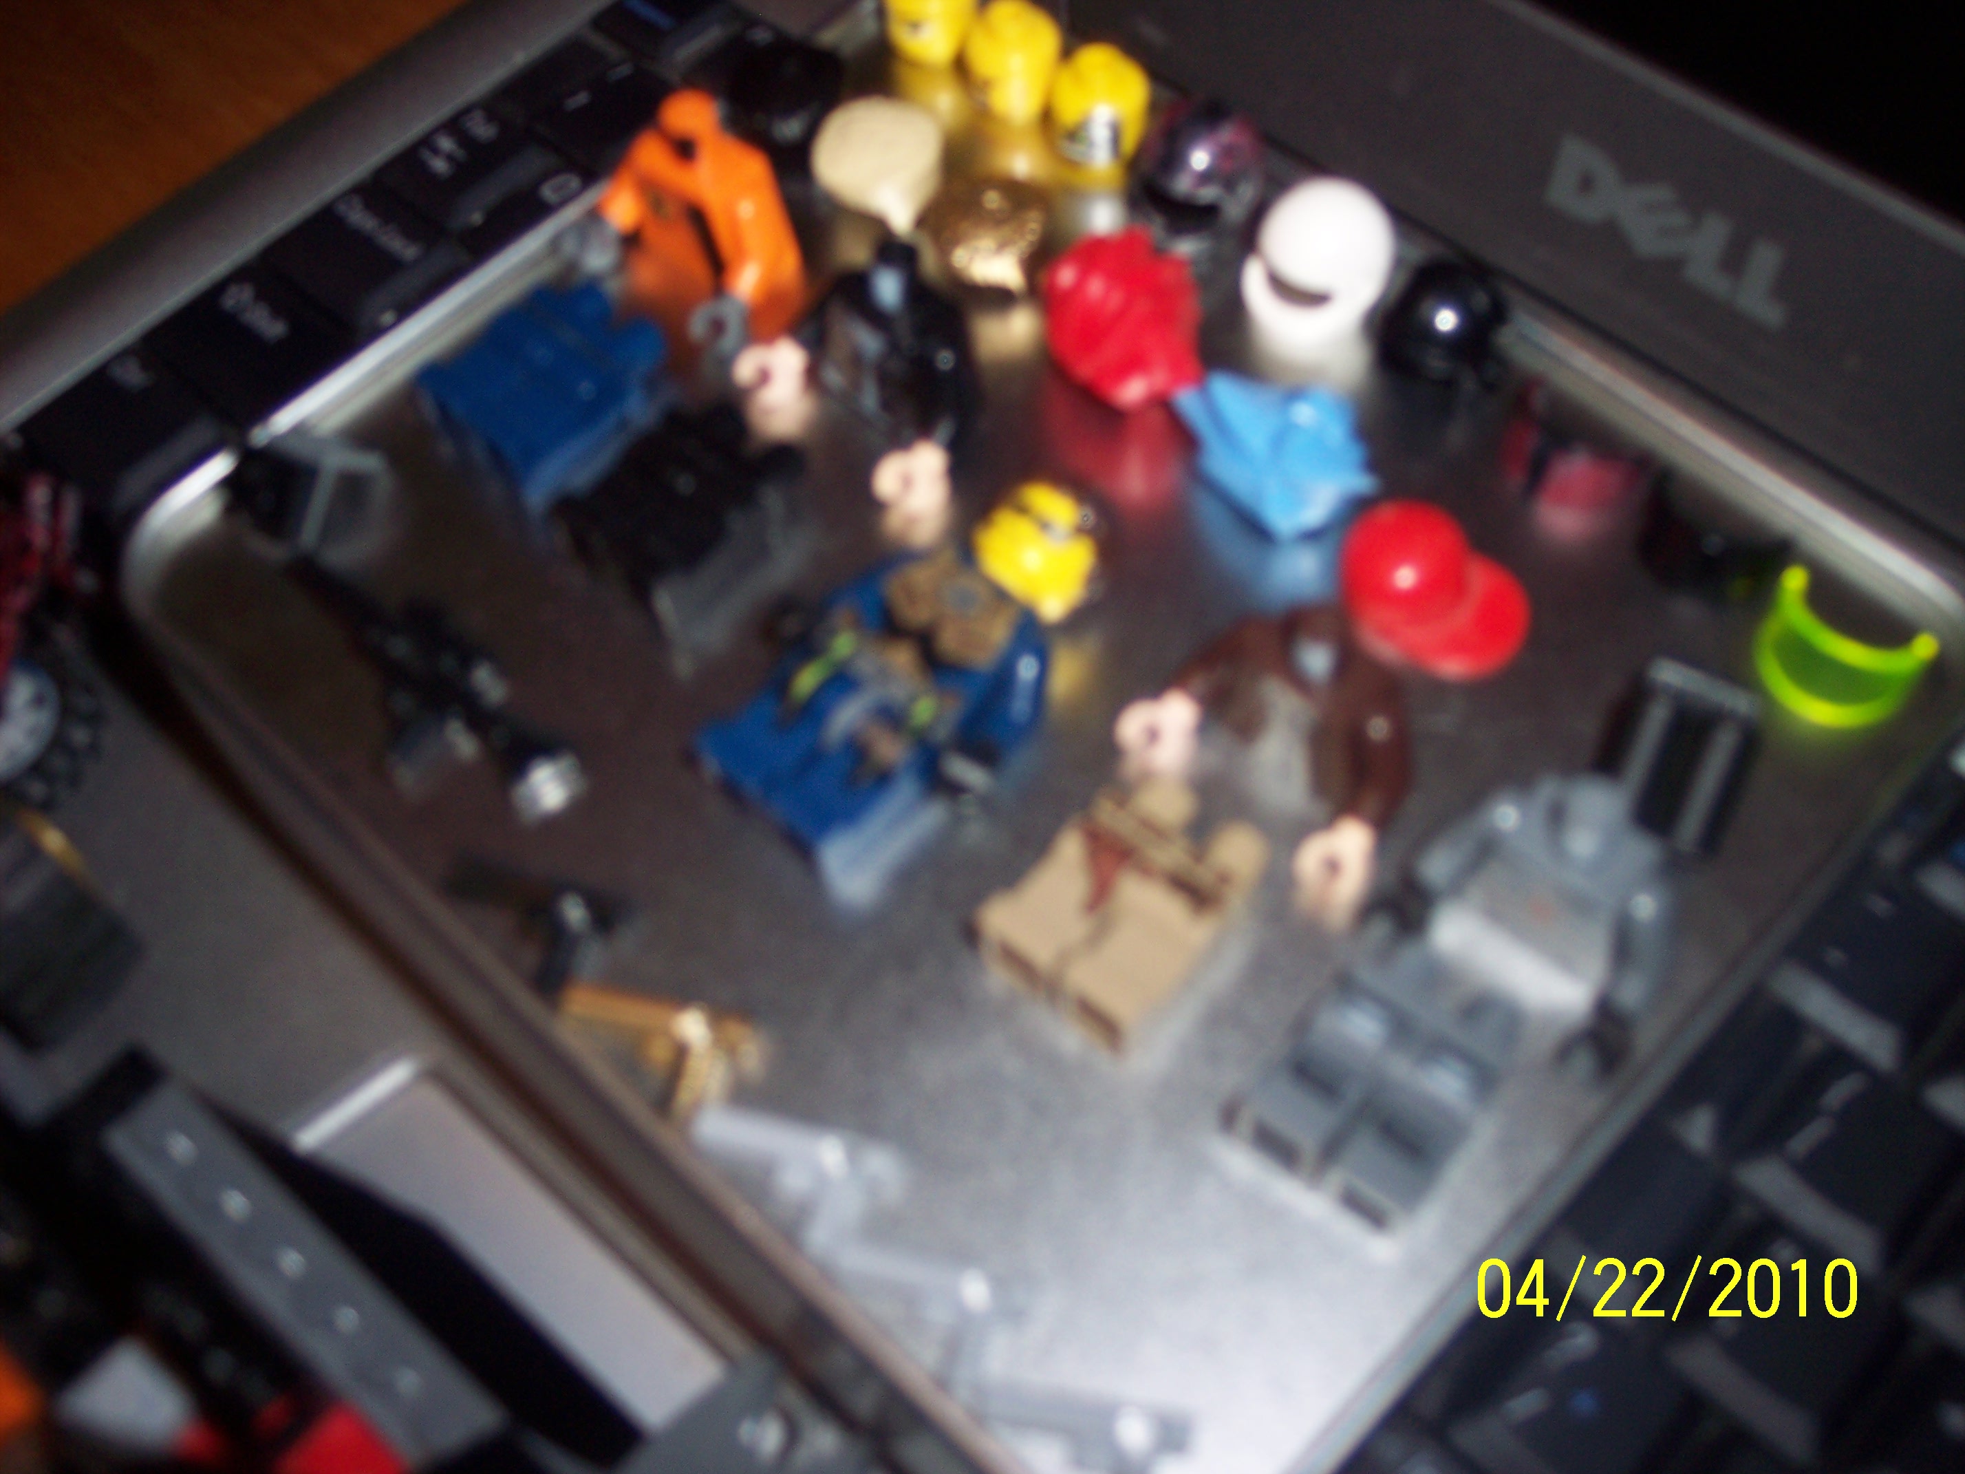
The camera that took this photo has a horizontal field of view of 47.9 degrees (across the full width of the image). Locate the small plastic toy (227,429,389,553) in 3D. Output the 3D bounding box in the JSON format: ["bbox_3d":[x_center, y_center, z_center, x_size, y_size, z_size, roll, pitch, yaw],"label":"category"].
[{"bbox_3d":[-0.065,-0.024,0.214,0.013,0.007,0.009,8,59,6],"label":"small plastic toy"}]

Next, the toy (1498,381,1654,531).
[{"bbox_3d":[0.058,-0.028,0.220,0.015,0.007,0.008,38,69,21],"label":"toy"}]

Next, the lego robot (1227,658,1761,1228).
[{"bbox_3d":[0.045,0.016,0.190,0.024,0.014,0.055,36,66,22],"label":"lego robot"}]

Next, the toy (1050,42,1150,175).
[{"bbox_3d":[0.012,-0.067,0.235,0.010,0.011,0.010,-1,59,1],"label":"toy"}]

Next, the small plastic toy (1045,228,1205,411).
[{"bbox_3d":[0.014,-0.043,0.227,0.015,0.012,0.015,-14,61,-5],"label":"small plastic toy"}]

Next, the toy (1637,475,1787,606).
[{"bbox_3d":[0.069,-0.018,0.214,0.015,0.007,0.008,36,68,20],"label":"toy"}]

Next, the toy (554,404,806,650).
[{"bbox_3d":[-0.030,-0.022,0.220,0.016,0.008,0.019,39,69,21],"label":"toy"}]

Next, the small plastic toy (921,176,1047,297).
[{"bbox_3d":[0.000,-0.051,0.227,0.012,0.009,0.011,12,60,9],"label":"small plastic toy"}]

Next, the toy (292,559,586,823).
[{"bbox_3d":[-0.054,-0.005,0.213,0.041,0.005,0.011,38,69,21],"label":"toy"}]

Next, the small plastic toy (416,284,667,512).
[{"bbox_3d":[-0.044,-0.037,0.230,0.016,0.009,0.021,37,67,22],"label":"small plastic toy"}]

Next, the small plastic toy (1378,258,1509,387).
[{"bbox_3d":[0.047,-0.042,0.226,0.013,0.011,0.013,-1,61,2],"label":"small plastic toy"}]

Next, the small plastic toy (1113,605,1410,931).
[{"bbox_3d":[0.027,-0.002,0.200,0.025,0.017,0.016,35,66,21],"label":"small plastic toy"}]

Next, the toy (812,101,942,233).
[{"bbox_3d":[-0.011,-0.062,0.240,0.013,0.011,0.014,-10,61,-3],"label":"toy"}]

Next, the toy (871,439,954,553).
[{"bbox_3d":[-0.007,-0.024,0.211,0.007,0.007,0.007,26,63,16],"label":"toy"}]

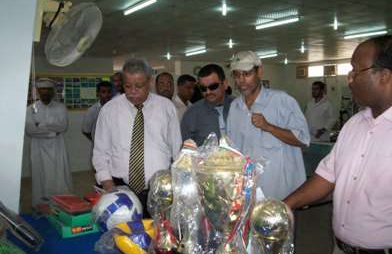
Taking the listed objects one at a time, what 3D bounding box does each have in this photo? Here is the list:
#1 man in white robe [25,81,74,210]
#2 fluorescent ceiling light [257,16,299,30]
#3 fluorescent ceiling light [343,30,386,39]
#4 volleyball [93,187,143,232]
[{"bbox_3d":[-1.634,0.285,4.586,0.500,1.661,0.340,-2,6,-19],"label":"man in white robe"},{"bbox_3d":[1.440,-1.858,7.300,0.090,0.090,1.220,-3,7,-28],"label":"fluorescent ceiling light"},{"bbox_3d":[3.941,-2.160,9.500,0.090,0.090,1.220,-3,7,-28],"label":"fluorescent ceiling light"},{"bbox_3d":[-0.349,0.375,1.820,0.224,0.224,0.224,0,6,0],"label":"volleyball"}]

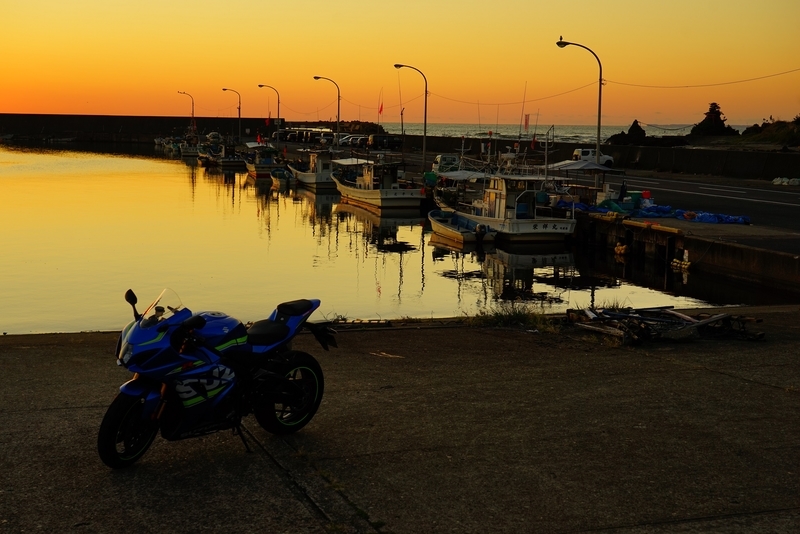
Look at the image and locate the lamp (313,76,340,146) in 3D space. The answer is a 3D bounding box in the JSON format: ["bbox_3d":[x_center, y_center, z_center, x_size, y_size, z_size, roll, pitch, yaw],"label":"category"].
[{"bbox_3d":[-7.303,-14.861,113.076,2.720,8.200,0.350,-2,8,-18],"label":"lamp"}]

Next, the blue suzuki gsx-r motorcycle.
[{"bbox_3d":[-1.250,0.745,8.020,0.740,1.140,2.060,13,12,41],"label":"blue suzuki gsx-r motorcycle"}]

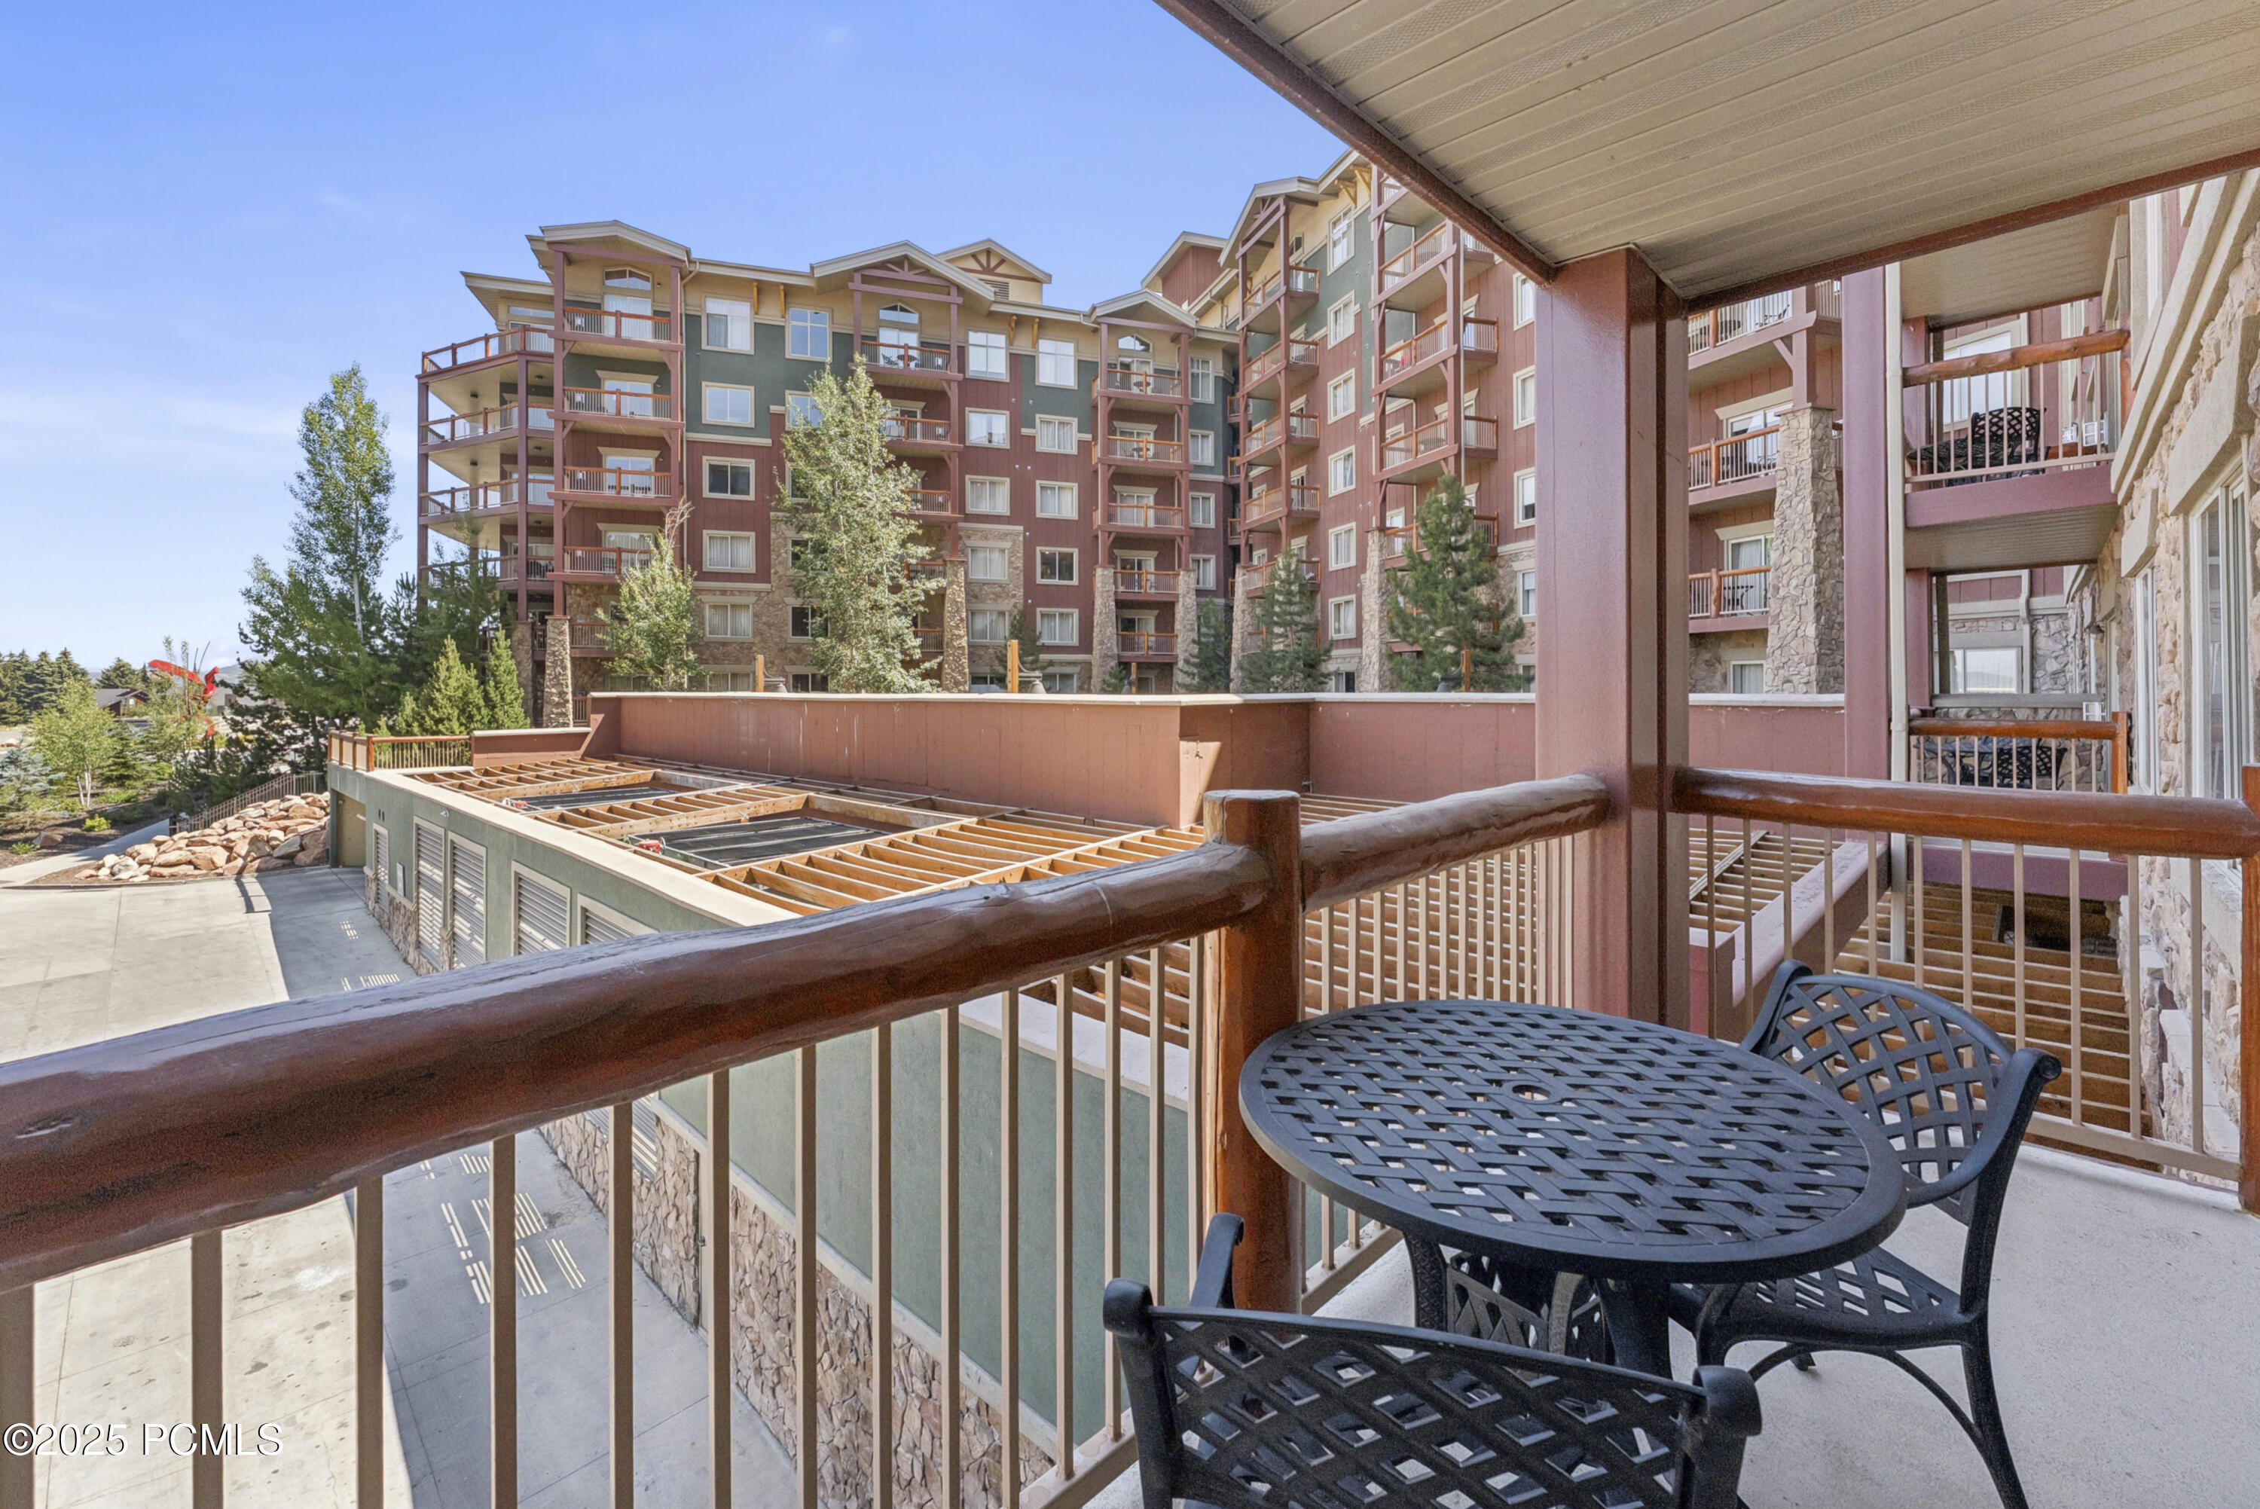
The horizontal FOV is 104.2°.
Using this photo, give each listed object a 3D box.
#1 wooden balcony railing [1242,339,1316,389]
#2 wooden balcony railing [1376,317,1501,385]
[{"bbox_3d":[6.600,-17.000,38.850,1.750,1.100,3.950,-1,2,-21],"label":"wooden balcony railing"},{"bbox_3d":[10.024,-13.168,28.969,1.700,0.980,3.950,-1,2,-20],"label":"wooden balcony railing"}]

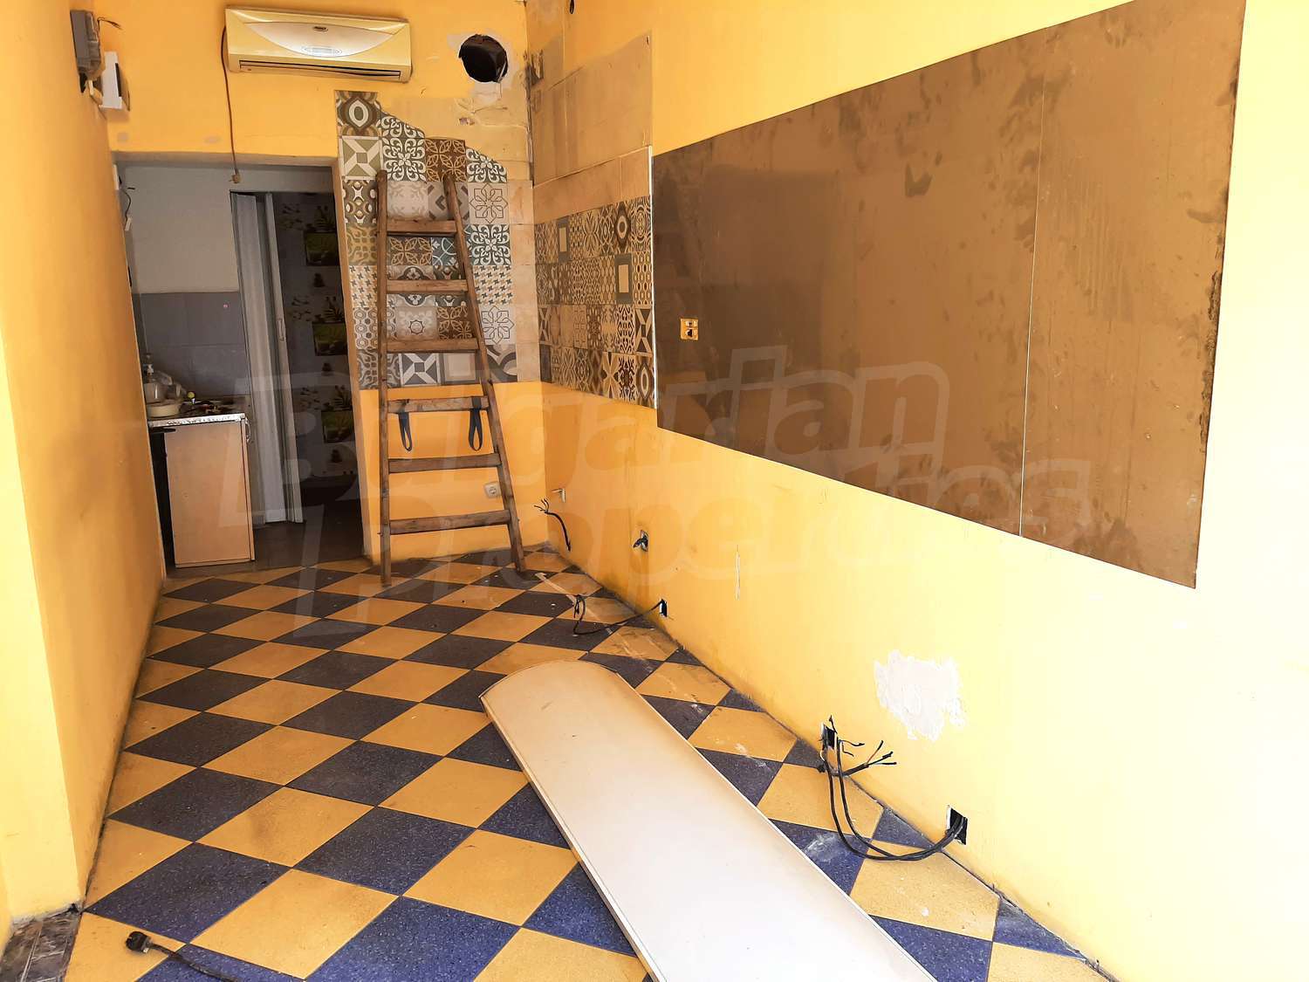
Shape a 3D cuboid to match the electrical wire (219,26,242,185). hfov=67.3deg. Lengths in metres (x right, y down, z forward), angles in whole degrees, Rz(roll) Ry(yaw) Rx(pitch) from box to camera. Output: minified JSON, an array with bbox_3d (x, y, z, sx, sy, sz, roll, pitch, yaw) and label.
[{"bbox_3d":[-1.896,-1.710,4.382,0.045,0.661,0.040,-6,13,-21],"label":"electrical wire"}]

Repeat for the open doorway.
[{"bbox_3d":[-1.937,-0.568,4.735,0.940,1.955,0.200,-5,11,-22],"label":"open doorway"}]

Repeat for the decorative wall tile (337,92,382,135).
[{"bbox_3d":[-1.386,-1.762,4.606,0.198,0.198,0.010,-6,13,-21],"label":"decorative wall tile"}]

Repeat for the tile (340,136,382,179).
[{"bbox_3d":[-1.381,-1.568,4.646,0.198,0.198,0.010,-6,13,-21],"label":"tile"}]

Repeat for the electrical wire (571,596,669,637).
[{"bbox_3d":[-0.151,0.485,3.856,0.327,0.148,0.198,-6,13,-21],"label":"electrical wire"}]

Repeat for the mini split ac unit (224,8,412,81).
[{"bbox_3d":[-1.495,-1.990,4.422,0.777,0.254,0.185,-6,13,-21],"label":"mini split ac unit"}]

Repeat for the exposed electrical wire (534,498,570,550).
[{"bbox_3d":[-0.508,0.173,4.888,0.155,0.270,0.090,-5,11,-22],"label":"exposed electrical wire"}]

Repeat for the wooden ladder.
[{"bbox_3d":[-1.048,-0.555,4.729,0.665,1.930,0.085,-5,1,-22],"label":"wooden ladder"}]

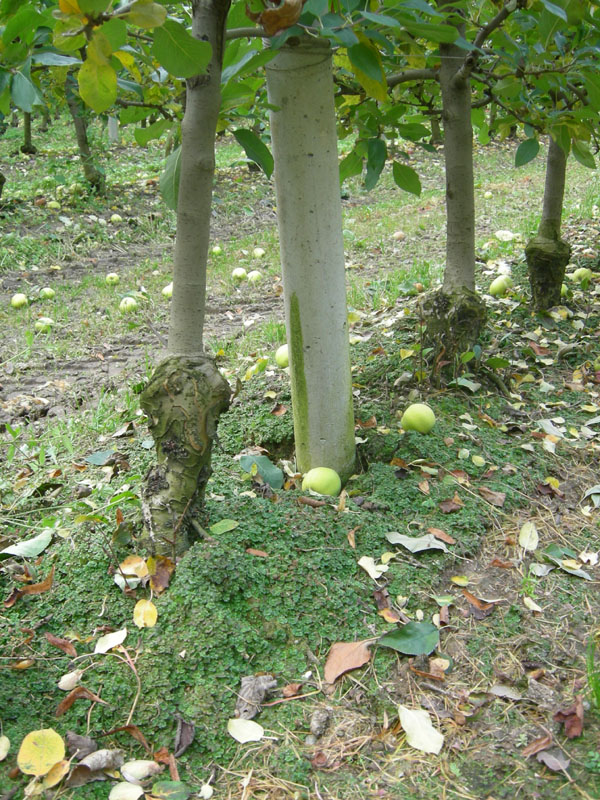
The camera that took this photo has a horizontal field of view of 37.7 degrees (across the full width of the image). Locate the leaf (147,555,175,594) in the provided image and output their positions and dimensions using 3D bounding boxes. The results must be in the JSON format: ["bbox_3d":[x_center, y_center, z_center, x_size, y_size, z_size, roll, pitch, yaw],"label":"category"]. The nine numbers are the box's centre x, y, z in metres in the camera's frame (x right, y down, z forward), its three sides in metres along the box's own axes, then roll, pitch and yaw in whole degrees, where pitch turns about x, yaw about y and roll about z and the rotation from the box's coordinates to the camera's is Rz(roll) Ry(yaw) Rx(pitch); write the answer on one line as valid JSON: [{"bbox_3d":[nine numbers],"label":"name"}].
[{"bbox_3d":[-0.219,0.274,1.380,0.044,0.018,0.071,4,49,-4],"label":"leaf"}]

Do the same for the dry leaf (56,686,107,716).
[{"bbox_3d":[-0.291,0.402,1.170,0.066,0.022,0.040,0,18,0],"label":"dry leaf"}]

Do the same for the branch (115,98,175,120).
[{"bbox_3d":[-0.257,-0.480,1.450,0.098,0.030,0.040,0,18,0],"label":"branch"}]

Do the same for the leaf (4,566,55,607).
[{"bbox_3d":[-0.428,0.297,1.390,0.080,0.025,0.030,-22,42,-36],"label":"leaf"}]

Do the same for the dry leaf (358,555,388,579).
[{"bbox_3d":[0.121,0.271,1.427,0.038,0.013,0.051,-14,35,-16],"label":"dry leaf"}]

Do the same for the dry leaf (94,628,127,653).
[{"bbox_3d":[-0.260,0.330,1.203,0.025,0.012,0.053,28,42,30],"label":"dry leaf"}]

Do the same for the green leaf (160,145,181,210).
[{"bbox_3d":[-0.193,-0.340,1.340,0.042,0.098,0.022,5,21,14],"label":"green leaf"}]

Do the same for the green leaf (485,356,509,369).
[{"bbox_3d":[0.540,-0.102,2.400,0.069,0.016,0.038,0,56,10],"label":"green leaf"}]

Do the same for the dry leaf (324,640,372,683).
[{"bbox_3d":[0.066,0.358,1.203,0.059,0.015,0.082,16,33,26],"label":"dry leaf"}]

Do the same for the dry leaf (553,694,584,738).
[{"bbox_3d":[0.307,0.360,1.000,0.036,0.028,0.048,0,21,0],"label":"dry leaf"}]

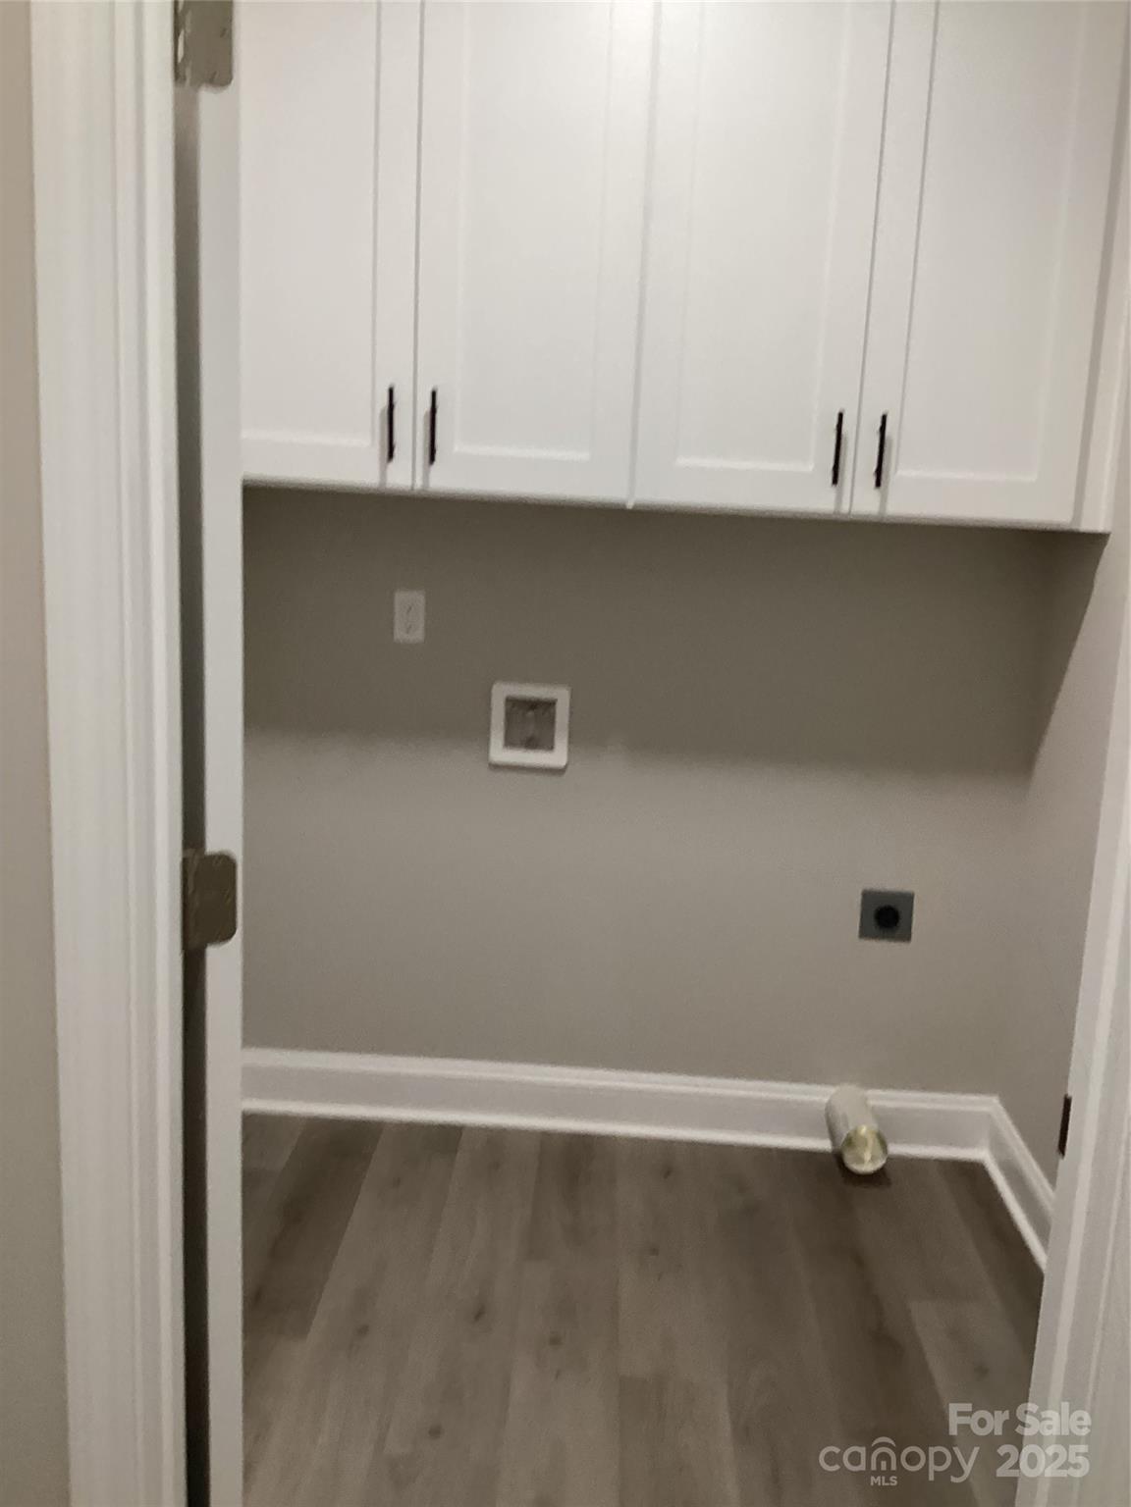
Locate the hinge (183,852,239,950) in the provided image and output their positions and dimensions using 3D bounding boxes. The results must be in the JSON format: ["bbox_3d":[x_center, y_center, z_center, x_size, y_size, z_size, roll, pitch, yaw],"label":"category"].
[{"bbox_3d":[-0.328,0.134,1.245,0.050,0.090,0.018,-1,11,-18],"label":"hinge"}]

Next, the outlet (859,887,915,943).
[{"bbox_3d":[0.726,0.368,3.049,0.116,0.115,0.015,3,11,2],"label":"outlet"}]

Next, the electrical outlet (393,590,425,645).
[{"bbox_3d":[-0.342,-0.300,2.967,0.070,0.114,0.010,3,11,2],"label":"electrical outlet"}]

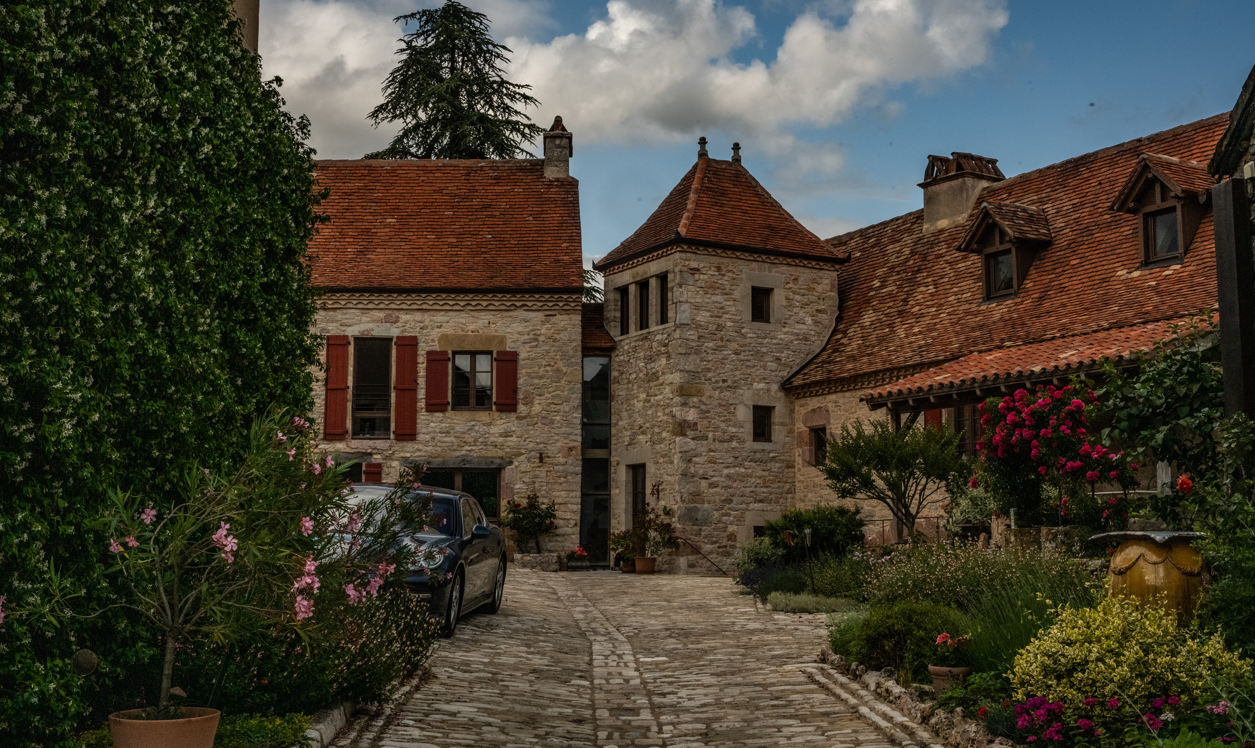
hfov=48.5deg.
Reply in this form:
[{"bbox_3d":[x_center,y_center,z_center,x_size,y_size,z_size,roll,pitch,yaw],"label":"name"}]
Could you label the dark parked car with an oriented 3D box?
[{"bbox_3d":[-2.461,1.895,14.912,1.940,1.420,4.950,4,-5,3],"label":"dark parked car"}]

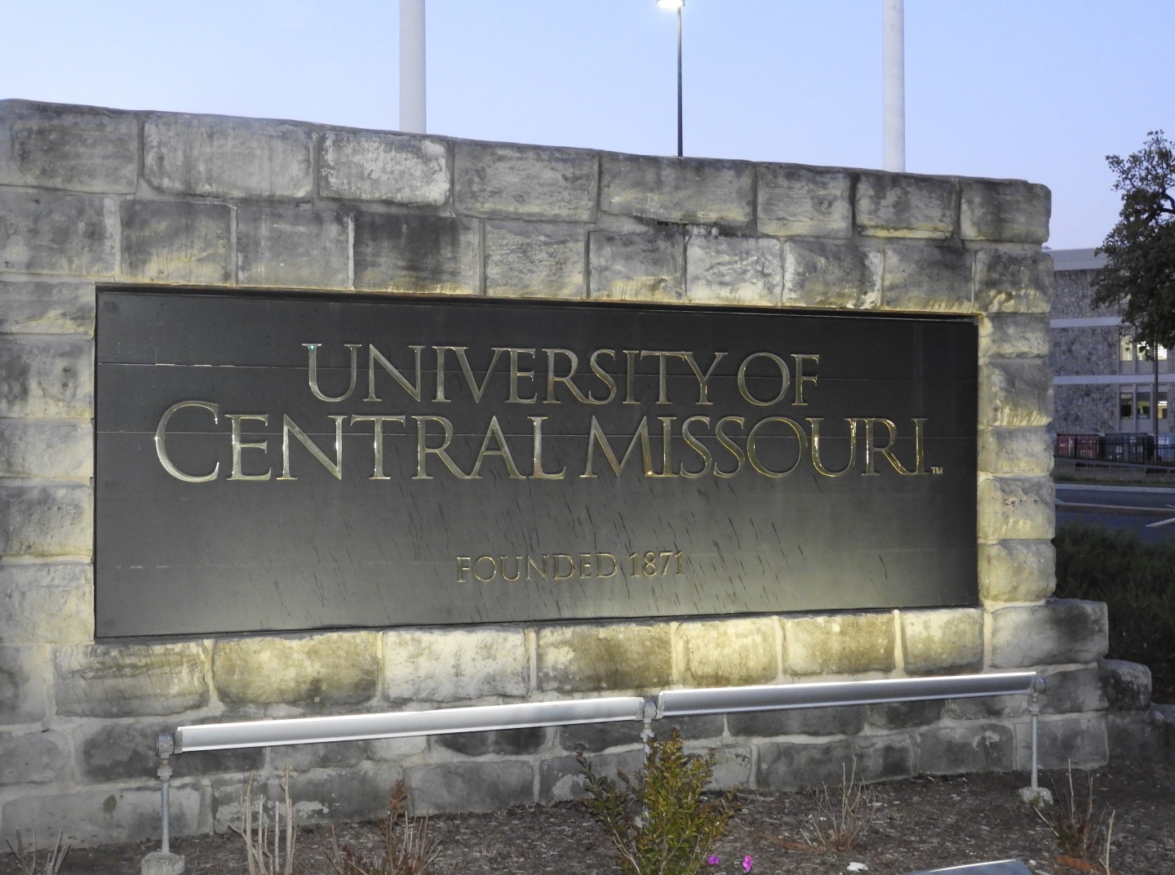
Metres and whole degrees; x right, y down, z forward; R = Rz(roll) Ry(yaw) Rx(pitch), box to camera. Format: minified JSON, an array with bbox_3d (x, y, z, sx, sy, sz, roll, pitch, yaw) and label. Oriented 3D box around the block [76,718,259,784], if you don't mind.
[{"bbox_3d":[-1.717,1.253,6.908,0.723,0.223,0.280,0,-1,-22],"label":"block"}]

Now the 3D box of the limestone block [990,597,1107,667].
[{"bbox_3d":[2.448,1.070,9.312,0.756,0.327,0.300,0,-1,-20],"label":"limestone block"}]

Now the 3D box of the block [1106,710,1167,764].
[{"bbox_3d":[3.041,1.689,9.683,0.405,0.314,0.300,0,-1,-20],"label":"block"}]

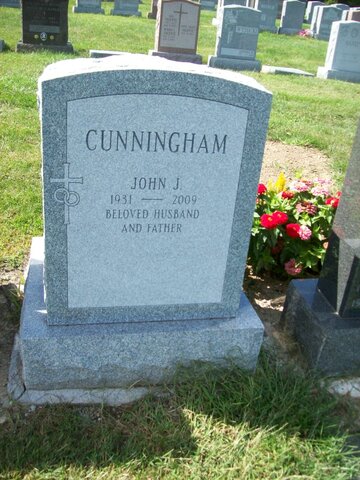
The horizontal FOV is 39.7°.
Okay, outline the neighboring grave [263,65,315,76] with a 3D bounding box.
[{"bbox_3d":[1.861,-2.839,8.470,0.711,0.094,0.507,0,26,-13],"label":"neighboring grave"}]

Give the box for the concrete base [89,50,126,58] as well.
[{"bbox_3d":[-1.051,-2.882,7.844,0.702,0.094,0.390,0,26,-13],"label":"concrete base"}]

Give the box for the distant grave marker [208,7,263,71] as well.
[{"bbox_3d":[0.916,-3.269,8.058,0.858,0.937,0.390,0,26,-13],"label":"distant grave marker"}]

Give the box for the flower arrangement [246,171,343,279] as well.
[{"bbox_3d":[0.545,-0.096,2.541,0.476,0.406,0.382,0,26,-13],"label":"flower arrangement"}]

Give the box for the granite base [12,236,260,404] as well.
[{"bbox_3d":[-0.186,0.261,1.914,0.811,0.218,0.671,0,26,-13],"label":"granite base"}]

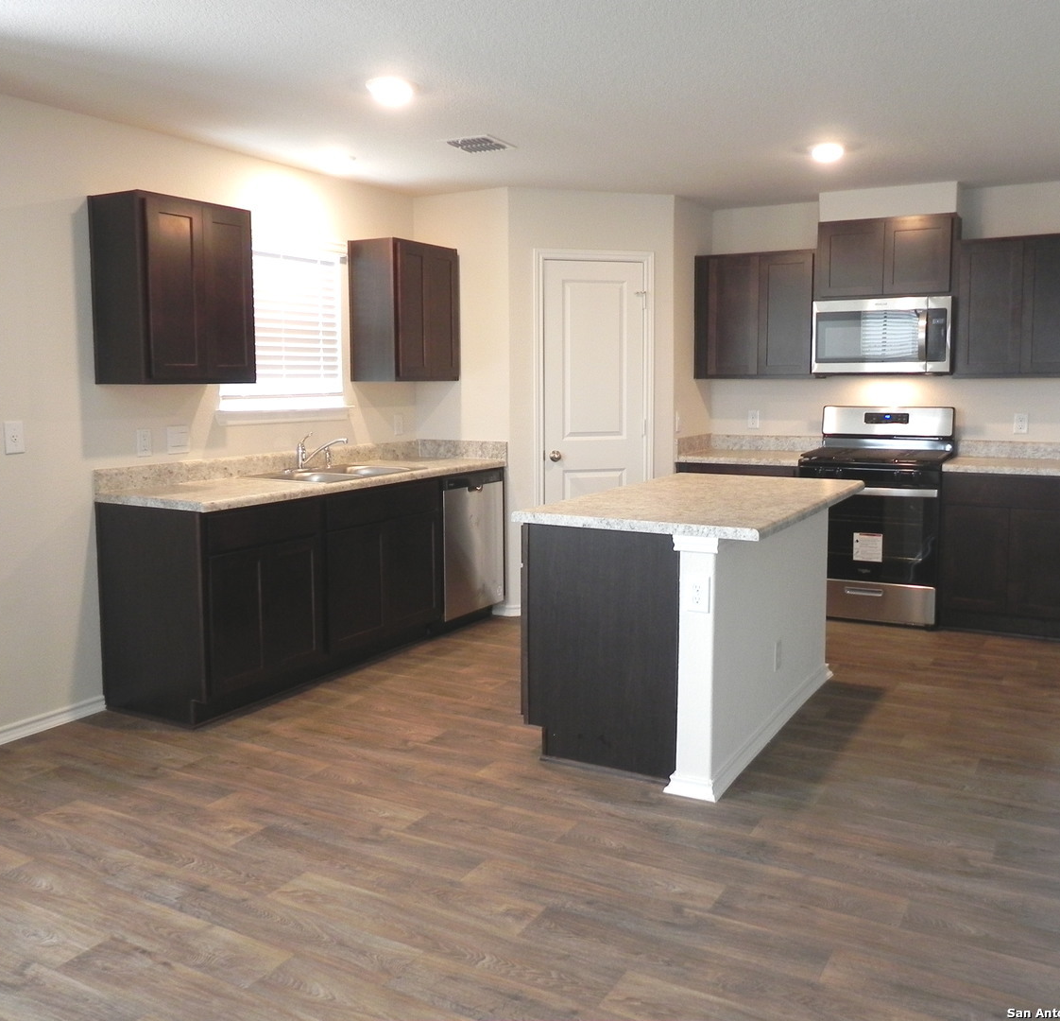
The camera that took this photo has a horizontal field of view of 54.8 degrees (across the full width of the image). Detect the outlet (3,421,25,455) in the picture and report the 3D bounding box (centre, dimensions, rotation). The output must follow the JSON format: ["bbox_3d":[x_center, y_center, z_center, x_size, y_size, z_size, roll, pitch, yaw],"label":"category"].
[{"bbox_3d":[-1.956,-0.274,3.881,0.010,0.120,0.074,4,8,29],"label":"outlet"}]

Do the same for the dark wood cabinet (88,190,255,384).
[{"bbox_3d":[-1.490,-0.913,4.317,0.320,0.746,0.612,4,8,29],"label":"dark wood cabinet"}]

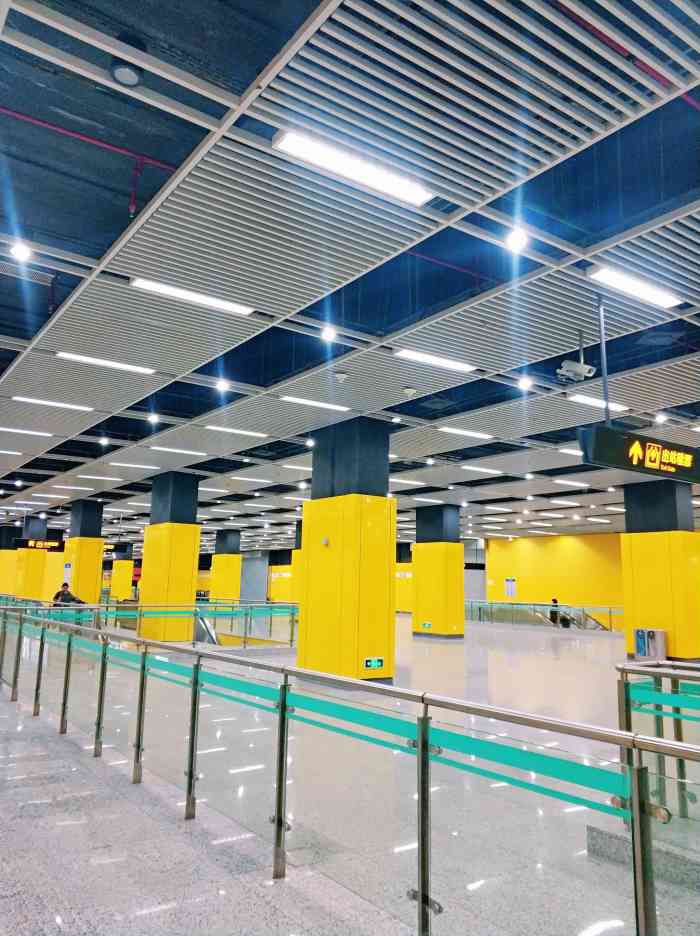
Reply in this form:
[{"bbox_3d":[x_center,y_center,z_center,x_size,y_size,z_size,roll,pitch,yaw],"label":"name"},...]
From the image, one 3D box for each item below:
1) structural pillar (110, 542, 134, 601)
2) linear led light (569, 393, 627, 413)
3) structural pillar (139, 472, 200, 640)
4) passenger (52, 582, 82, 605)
[{"bbox_3d":[-15.938,7.437,51.416,0.871,4.338,1.611,8,-11,-34],"label":"structural pillar"},{"bbox_3d":[3.640,-0.962,10.621,1.210,0.070,0.160,8,-11,-34],"label":"linear led light"},{"bbox_3d":[-4.784,2.456,19.400,0.871,4.338,1.611,8,-11,-34],"label":"structural pillar"},{"bbox_3d":[-6.491,3.377,16.600,0.600,1.540,0.420,1,-9,2],"label":"passenger"}]

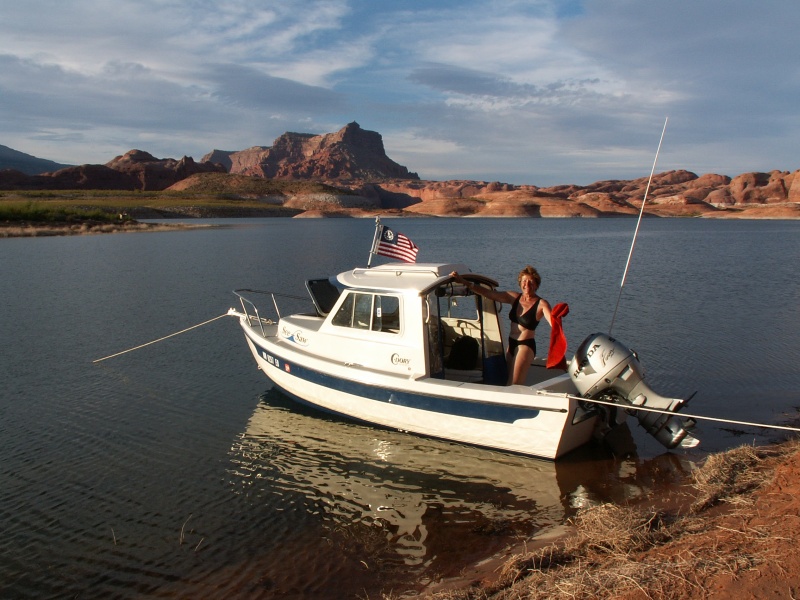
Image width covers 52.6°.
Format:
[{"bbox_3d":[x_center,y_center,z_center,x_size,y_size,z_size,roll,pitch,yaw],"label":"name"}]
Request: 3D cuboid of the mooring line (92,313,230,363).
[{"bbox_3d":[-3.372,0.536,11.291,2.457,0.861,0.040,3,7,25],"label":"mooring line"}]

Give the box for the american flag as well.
[{"bbox_3d":[-0.022,-0.622,9.062,0.460,0.330,0.090,15,9,10],"label":"american flag"}]

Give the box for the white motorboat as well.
[{"bbox_3d":[0.179,0.471,8.894,6.130,1.750,2.000,5,8,37],"label":"white motorboat"}]

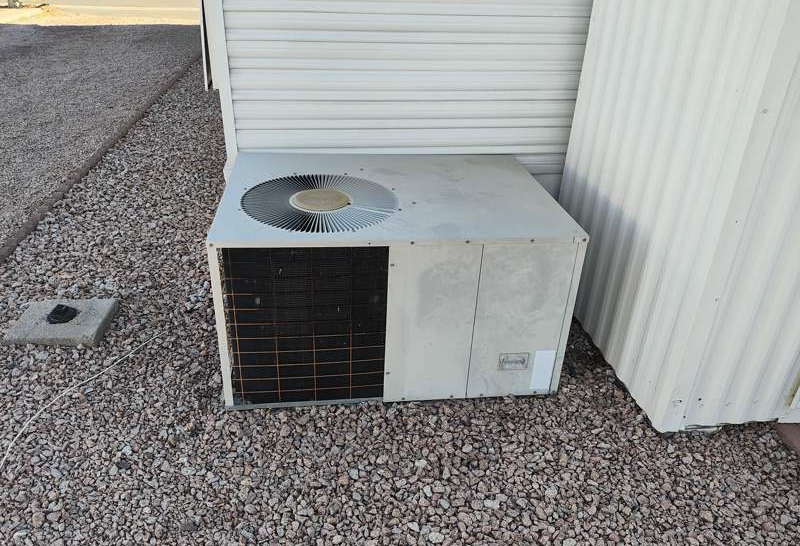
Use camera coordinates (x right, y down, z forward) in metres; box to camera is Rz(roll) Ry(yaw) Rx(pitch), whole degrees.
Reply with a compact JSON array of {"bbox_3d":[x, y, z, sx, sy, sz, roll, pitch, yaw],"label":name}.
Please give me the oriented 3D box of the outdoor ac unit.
[{"bbox_3d":[-0.043,-0.022,2.156,1.120,0.611,0.790,-1,29,-8],"label":"outdoor ac unit"}]

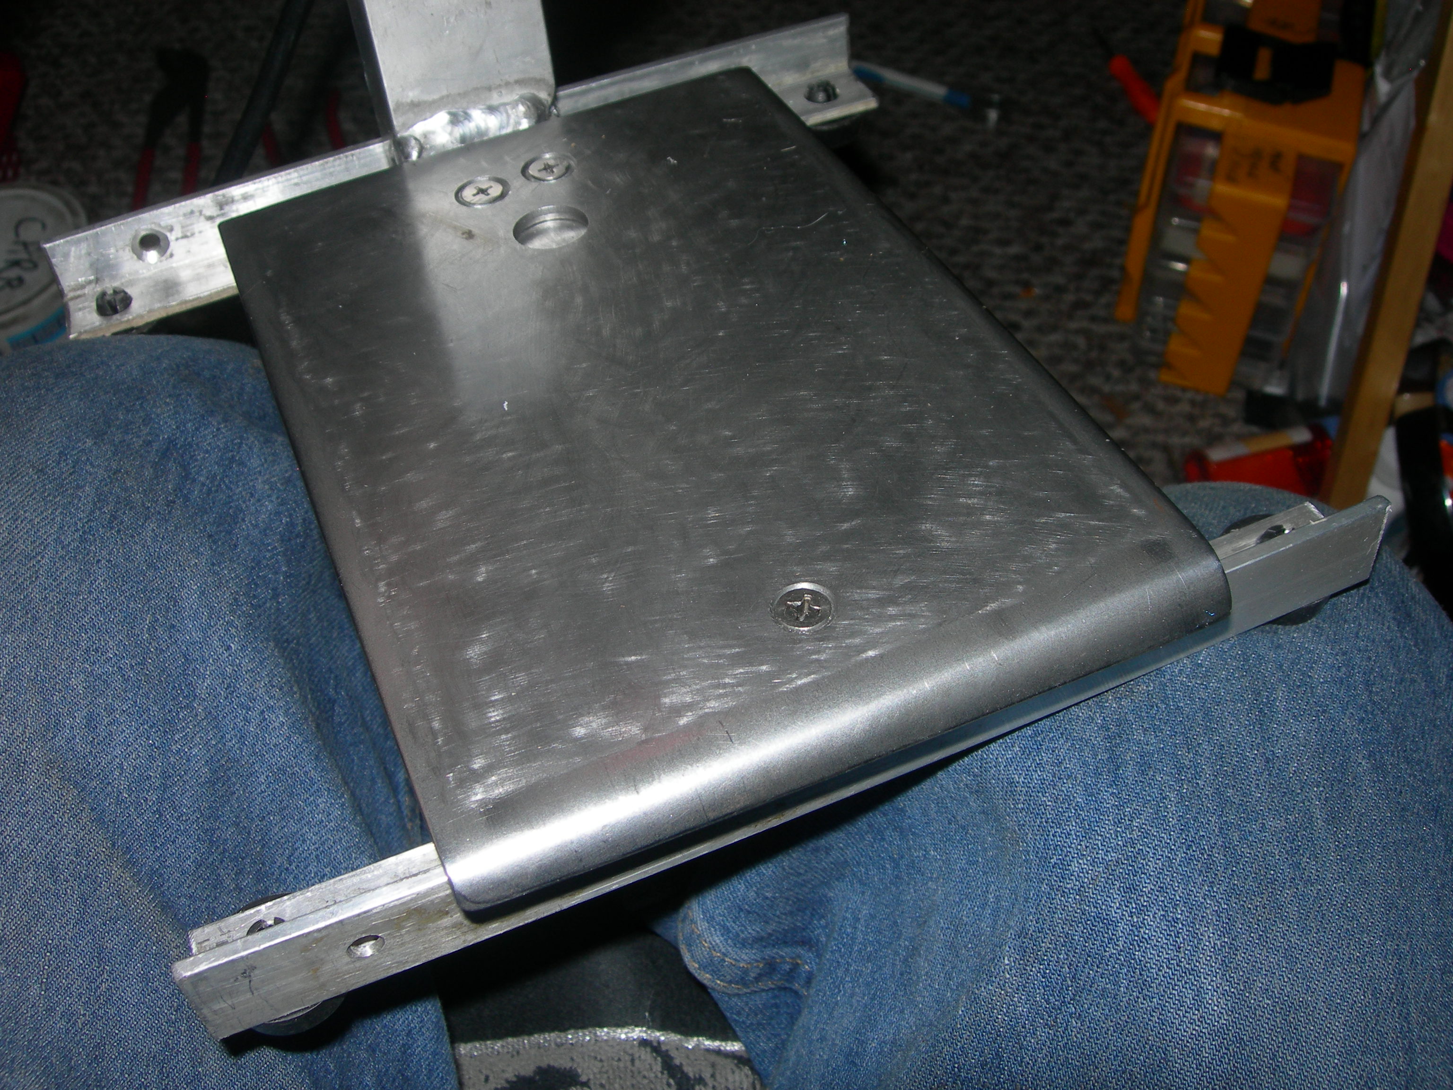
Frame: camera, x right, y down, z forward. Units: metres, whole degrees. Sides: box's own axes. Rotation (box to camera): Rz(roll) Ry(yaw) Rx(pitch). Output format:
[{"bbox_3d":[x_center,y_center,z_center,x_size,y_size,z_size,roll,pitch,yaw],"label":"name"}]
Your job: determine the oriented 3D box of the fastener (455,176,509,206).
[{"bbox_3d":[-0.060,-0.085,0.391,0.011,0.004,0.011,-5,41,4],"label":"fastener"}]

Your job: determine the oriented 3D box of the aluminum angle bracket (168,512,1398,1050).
[{"bbox_3d":[0.016,0.029,0.275,0.217,0.019,0.019,-20,47,-13],"label":"aluminum angle bracket"}]

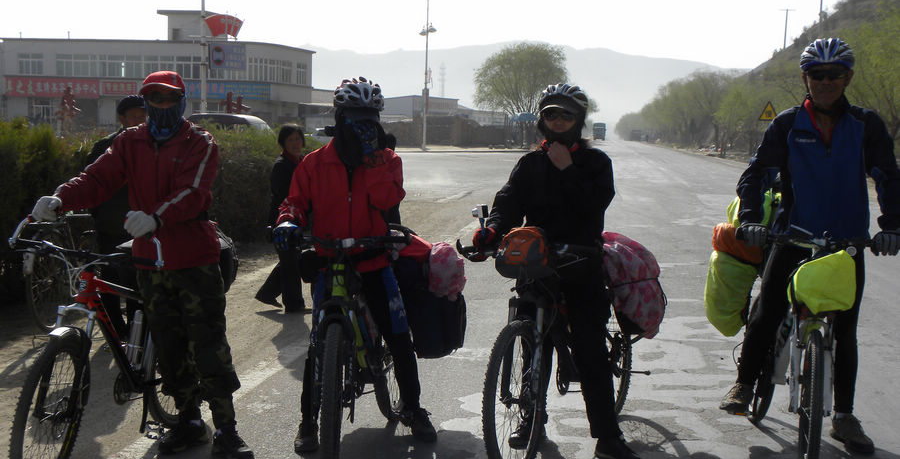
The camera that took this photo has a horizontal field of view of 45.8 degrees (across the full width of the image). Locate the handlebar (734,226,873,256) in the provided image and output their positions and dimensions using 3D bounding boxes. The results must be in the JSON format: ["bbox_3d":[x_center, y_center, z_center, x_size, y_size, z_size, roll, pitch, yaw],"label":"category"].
[{"bbox_3d":[1.490,0.049,4.340,0.630,0.105,0.160,3,6,12],"label":"handlebar"}]

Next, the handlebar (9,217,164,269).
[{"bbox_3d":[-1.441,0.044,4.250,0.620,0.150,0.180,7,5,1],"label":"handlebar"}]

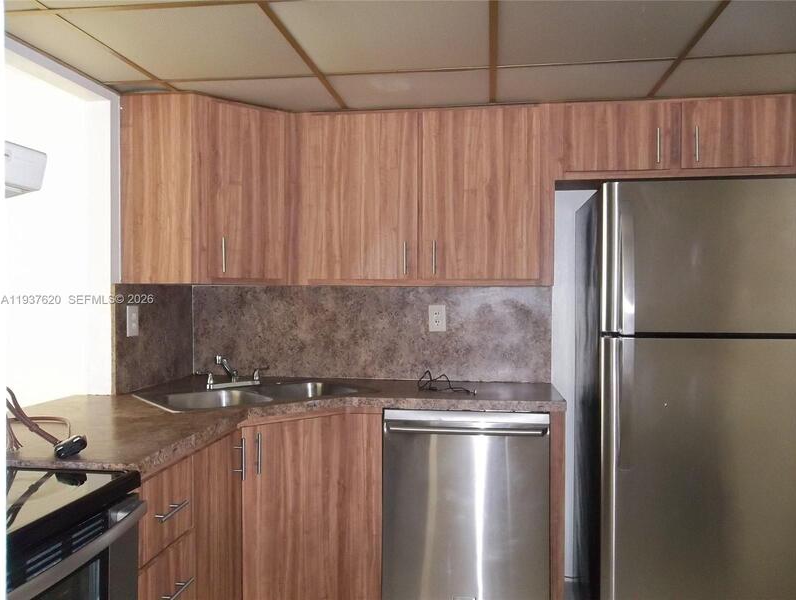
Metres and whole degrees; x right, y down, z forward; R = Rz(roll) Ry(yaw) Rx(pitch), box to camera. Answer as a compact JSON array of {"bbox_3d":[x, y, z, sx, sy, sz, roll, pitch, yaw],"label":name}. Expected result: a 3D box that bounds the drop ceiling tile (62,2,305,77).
[{"bbox_3d":[-0.623,-0.823,2.005,0.600,0.020,0.600,0,1,8],"label":"drop ceiling tile"}]

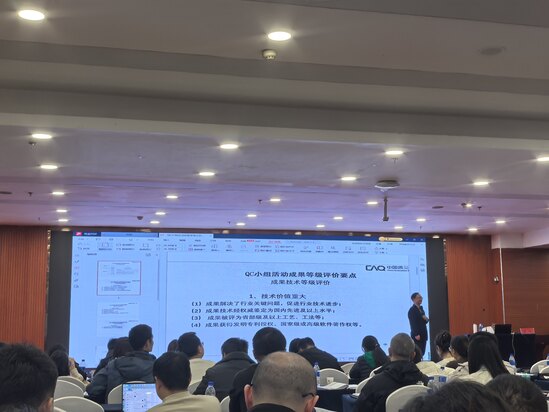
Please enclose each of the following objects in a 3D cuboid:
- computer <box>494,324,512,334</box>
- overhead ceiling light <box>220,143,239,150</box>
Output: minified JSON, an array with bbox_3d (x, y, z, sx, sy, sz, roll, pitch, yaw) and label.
[{"bbox_3d":[4.488,2.447,15.377,0.350,0.210,0.250,2,-9,-14],"label":"computer"},{"bbox_3d":[-0.437,-0.575,7.505,0.175,0.045,0.175,2,-9,-14],"label":"overhead ceiling light"}]

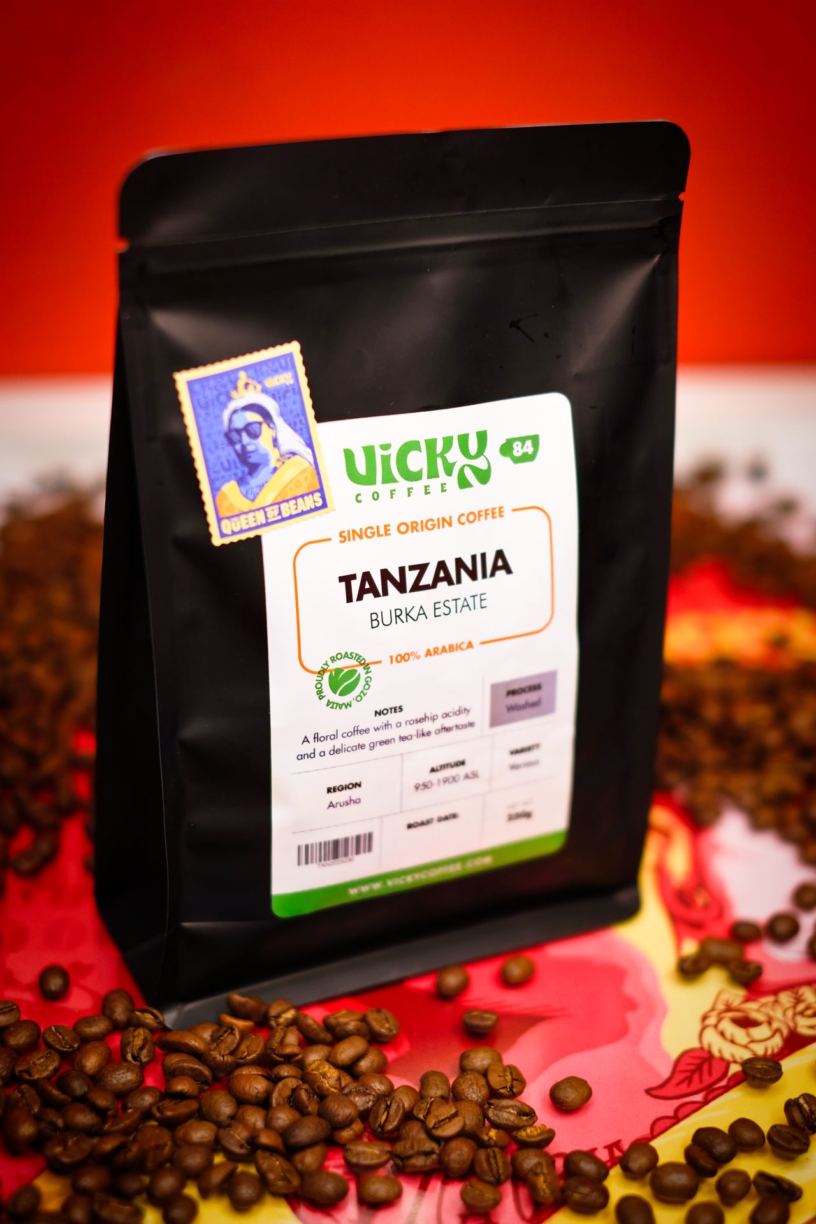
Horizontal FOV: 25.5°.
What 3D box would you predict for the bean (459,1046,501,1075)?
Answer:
[{"bbox_3d":[0.017,0.107,0.430,0.010,0.006,0.008,0,24,-2],"label":"bean"}]

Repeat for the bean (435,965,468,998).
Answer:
[{"bbox_3d":[0.012,0.095,0.464,0.008,0.006,0.010,6,23,13],"label":"bean"}]

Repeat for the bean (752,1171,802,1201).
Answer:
[{"bbox_3d":[0.086,0.133,0.417,0.011,0.005,0.008,14,28,24],"label":"bean"}]

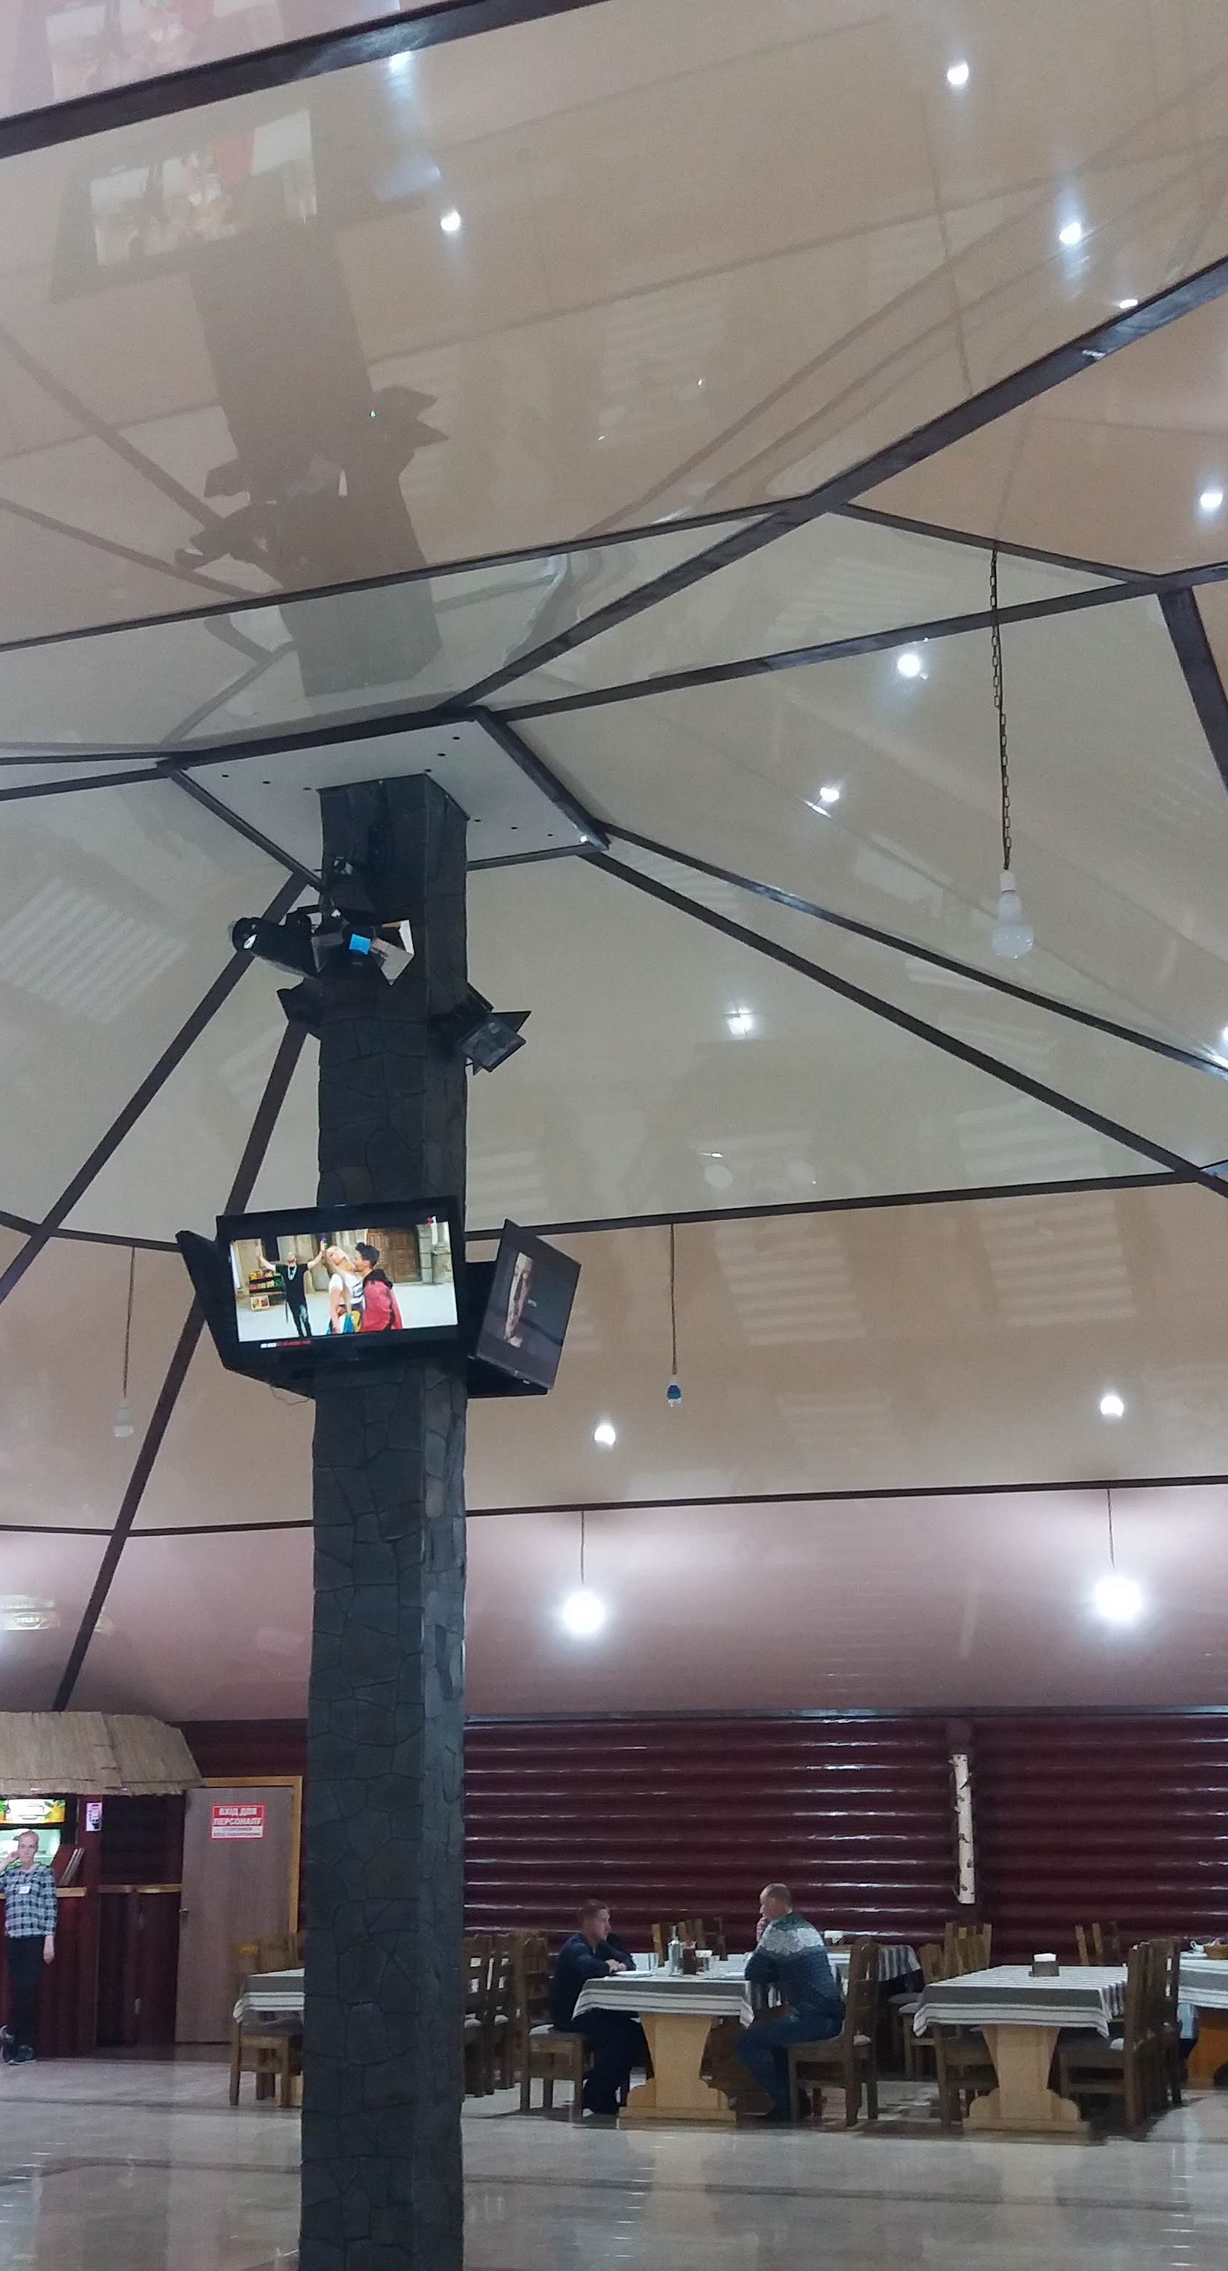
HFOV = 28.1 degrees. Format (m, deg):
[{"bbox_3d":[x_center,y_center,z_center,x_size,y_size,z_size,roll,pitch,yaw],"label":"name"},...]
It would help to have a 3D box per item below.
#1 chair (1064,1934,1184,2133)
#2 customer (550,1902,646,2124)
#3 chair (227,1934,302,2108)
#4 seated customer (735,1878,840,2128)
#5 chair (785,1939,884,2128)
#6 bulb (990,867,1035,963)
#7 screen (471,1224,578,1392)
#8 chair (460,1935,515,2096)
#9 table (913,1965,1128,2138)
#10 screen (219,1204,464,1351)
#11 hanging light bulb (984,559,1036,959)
[{"bbox_3d":[2.745,5.014,13.725,0.500,1.000,0.430,-6,-16,19],"label":"chair"},{"bbox_3d":[-0.085,5.354,15.088,0.650,1.230,0.500,-6,-17,19],"label":"customer"},{"bbox_3d":[-2.135,5.648,15.648,0.480,1.000,0.450,-6,-17,19],"label":"chair"},{"bbox_3d":[1.055,5.143,14.540,0.660,1.330,0.520,-6,-17,19],"label":"seated customer"},{"bbox_3d":[1.279,5.271,14.411,0.480,1.000,0.450,-6,-17,19],"label":"chair"},{"bbox_3d":[0.997,-0.552,6.145,0.105,0.235,0.105,0,-16,0],"label":"bulb"},{"bbox_3d":[-0.337,0.618,8.849,0.080,0.485,0.830,9,-11,23],"label":"screen"},{"bbox_3d":[-0.941,5.841,16.356,0.480,1.000,0.450,-6,-17,19],"label":"chair"},{"bbox_3d":[2.509,5.257,14.135,0.970,0.760,1.820,-6,-16,19],"label":"table"},{"bbox_3d":[-0.928,0.509,8.463,0.890,0.515,0.080,-6,-4,19],"label":"screen"},{"bbox_3d":[0.881,-0.871,5.538,0.088,0.993,0.088,-6,-16,19],"label":"hanging light bulb"}]

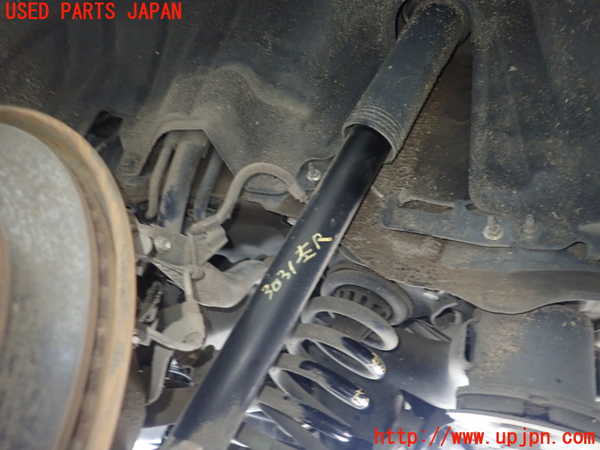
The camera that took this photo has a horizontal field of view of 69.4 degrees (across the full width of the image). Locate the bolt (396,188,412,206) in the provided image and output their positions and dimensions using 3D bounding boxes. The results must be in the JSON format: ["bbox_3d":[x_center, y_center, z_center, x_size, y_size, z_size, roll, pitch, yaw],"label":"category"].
[{"bbox_3d":[0.118,-0.031,0.490,0.017,0.017,0.016,2,-36,9],"label":"bolt"}]

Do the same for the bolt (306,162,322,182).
[{"bbox_3d":[0.018,-0.064,0.530,0.018,0.018,0.022,2,-36,9],"label":"bolt"}]

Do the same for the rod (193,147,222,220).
[{"bbox_3d":[-0.121,-0.056,0.580,0.018,0.104,0.018,4,-18,19],"label":"rod"}]

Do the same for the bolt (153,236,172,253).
[{"bbox_3d":[-0.143,0.020,0.450,0.016,0.016,0.016,23,-6,-30],"label":"bolt"}]

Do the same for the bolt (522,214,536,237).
[{"bbox_3d":[0.233,0.001,0.440,0.016,0.016,0.021,2,-36,9],"label":"bolt"}]

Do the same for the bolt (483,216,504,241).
[{"bbox_3d":[0.201,0.004,0.450,0.021,0.021,0.021,2,-36,9],"label":"bolt"}]

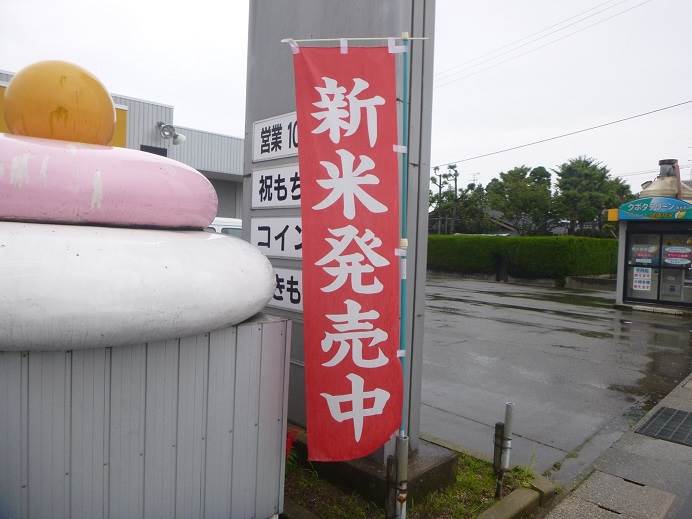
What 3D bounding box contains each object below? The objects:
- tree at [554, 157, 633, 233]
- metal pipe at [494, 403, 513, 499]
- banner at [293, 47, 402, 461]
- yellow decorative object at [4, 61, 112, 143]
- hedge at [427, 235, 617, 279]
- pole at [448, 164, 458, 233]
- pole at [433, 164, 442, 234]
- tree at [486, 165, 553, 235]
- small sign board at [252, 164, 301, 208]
[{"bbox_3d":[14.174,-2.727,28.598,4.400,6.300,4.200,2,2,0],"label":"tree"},{"bbox_3d":[0.901,1.085,2.840,0.080,0.540,0.070,7,2,45],"label":"metal pipe"},{"bbox_3d":[0.019,-0.026,2.170,0.475,1.790,0.080,-1,2,5],"label":"banner"},{"bbox_3d":[-1.422,-0.757,2.490,0.480,0.450,0.480,0,3,-45],"label":"yellow decorative object"},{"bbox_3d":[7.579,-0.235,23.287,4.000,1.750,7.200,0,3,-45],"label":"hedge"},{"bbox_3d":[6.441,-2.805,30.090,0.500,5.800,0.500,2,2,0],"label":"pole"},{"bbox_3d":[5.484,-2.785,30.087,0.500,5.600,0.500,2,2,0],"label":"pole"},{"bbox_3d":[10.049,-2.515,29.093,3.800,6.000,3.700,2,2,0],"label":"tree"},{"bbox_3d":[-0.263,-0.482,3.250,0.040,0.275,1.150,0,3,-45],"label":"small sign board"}]

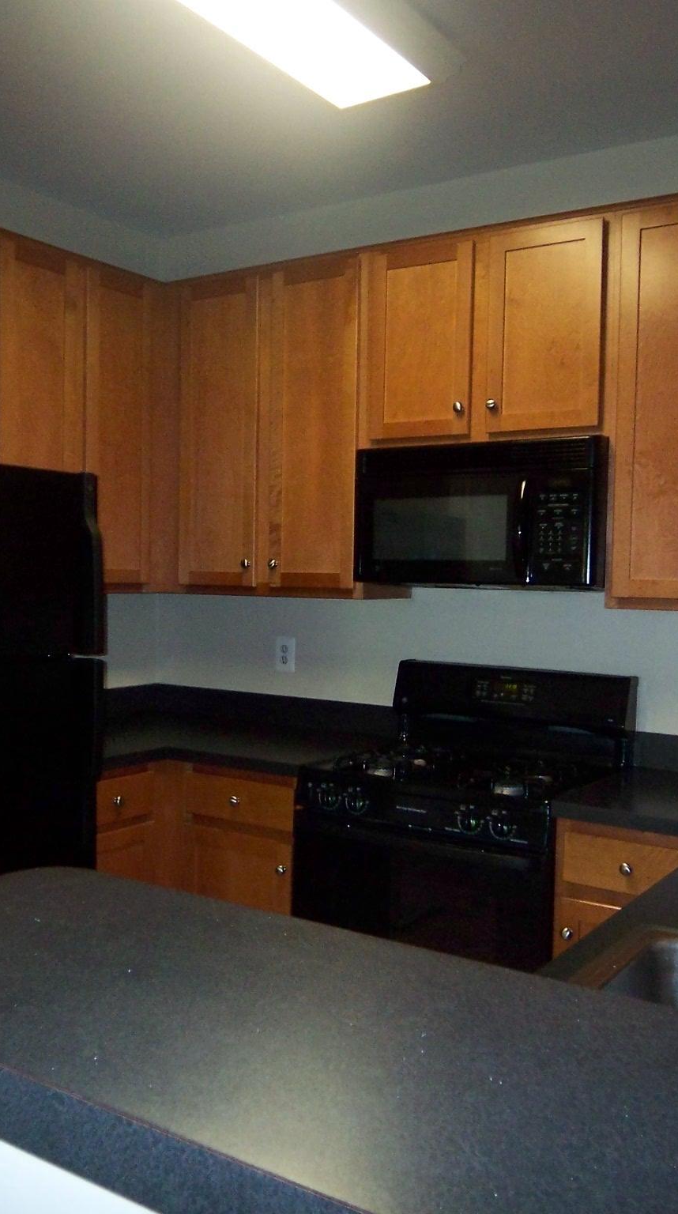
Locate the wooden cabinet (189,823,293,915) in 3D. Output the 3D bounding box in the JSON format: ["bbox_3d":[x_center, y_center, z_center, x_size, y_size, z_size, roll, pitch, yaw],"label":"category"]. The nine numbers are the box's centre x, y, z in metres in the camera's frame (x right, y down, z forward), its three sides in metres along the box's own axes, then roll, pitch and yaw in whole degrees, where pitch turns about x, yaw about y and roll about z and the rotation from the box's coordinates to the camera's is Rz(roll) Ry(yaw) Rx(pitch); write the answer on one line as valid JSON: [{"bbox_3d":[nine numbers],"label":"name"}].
[{"bbox_3d":[-0.130,0.996,3.418,0.402,0.717,0.636,2,3,33],"label":"wooden cabinet"}]

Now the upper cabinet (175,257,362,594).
[{"bbox_3d":[-0.173,-0.566,3.577,0.771,1.049,0.331,2,3,33],"label":"upper cabinet"}]

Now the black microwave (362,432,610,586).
[{"bbox_3d":[0.456,-0.266,3.149,0.763,0.412,0.379,2,3,33],"label":"black microwave"}]

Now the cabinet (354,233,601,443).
[{"bbox_3d":[0.476,-0.765,3.148,0.769,0.593,0.331,2,3,33],"label":"cabinet"}]

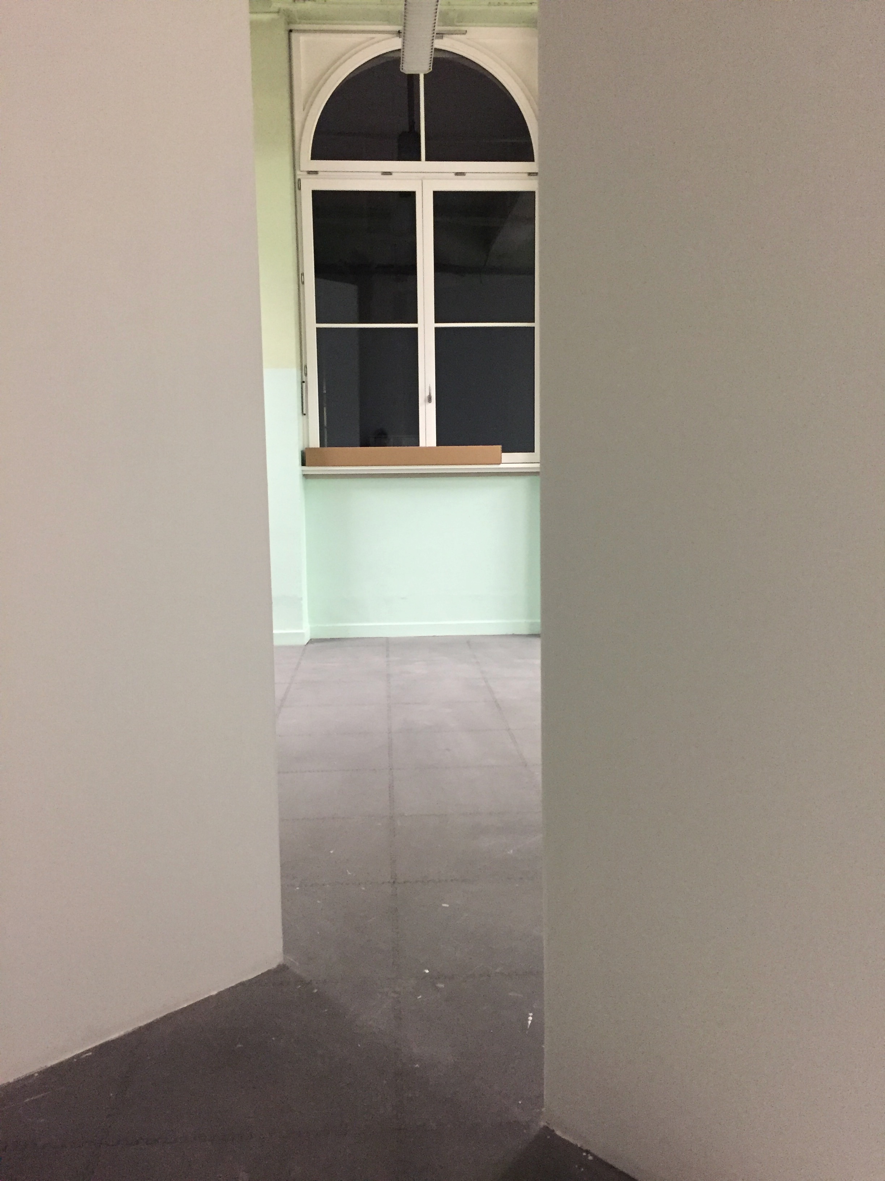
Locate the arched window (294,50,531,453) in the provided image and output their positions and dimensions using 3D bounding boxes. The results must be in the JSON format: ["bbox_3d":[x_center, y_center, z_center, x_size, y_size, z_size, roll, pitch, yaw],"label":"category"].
[{"bbox_3d":[-0.118,-2.104,6.249,1.577,2.602,0.120,-1,7,-3],"label":"arched window"}]

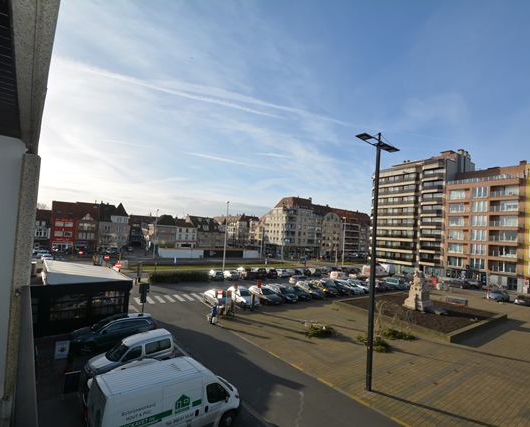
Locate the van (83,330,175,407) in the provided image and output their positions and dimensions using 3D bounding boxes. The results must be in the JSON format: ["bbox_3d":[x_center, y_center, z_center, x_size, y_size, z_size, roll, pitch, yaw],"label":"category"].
[{"bbox_3d":[-7.051,7.498,14.091,4.120,1.800,1.740,6,-4,-43],"label":"van"}]

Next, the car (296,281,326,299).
[{"bbox_3d":[5.917,9.897,34.628,1.780,1.520,4.350,6,-4,-33],"label":"car"}]

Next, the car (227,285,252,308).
[{"bbox_3d":[-2.255,9.056,28.722,1.770,1.470,4.200,5,-4,-33],"label":"car"}]

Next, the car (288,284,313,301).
[{"bbox_3d":[3.974,9.720,33.129,1.780,1.450,4.350,6,-5,-34],"label":"car"}]

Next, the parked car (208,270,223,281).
[{"bbox_3d":[-8.344,10.093,43.917,1.700,1.500,3.950,6,-4,-35],"label":"parked car"}]

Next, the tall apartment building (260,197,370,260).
[{"bbox_3d":[24.810,7.695,123.968,53.350,23.000,17.000,6,-4,-35],"label":"tall apartment building"}]

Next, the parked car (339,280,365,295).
[{"bbox_3d":[11.912,10.493,38.089,1.780,1.480,4.300,6,-5,-34],"label":"parked car"}]

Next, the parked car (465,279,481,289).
[{"bbox_3d":[41.331,13.983,52.783,4.100,1.500,1.760,6,-4,-35],"label":"parked car"}]

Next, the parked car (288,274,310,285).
[{"bbox_3d":[6.280,11.058,44.552,4.400,1.550,1.780,6,-4,-35],"label":"parked car"}]

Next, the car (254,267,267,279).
[{"bbox_3d":[-1.623,10.838,48.867,1.800,1.650,4.300,6,-4,-35],"label":"car"}]

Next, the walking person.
[{"bbox_3d":[-4.192,8.393,22.419,0.550,1.760,0.420,6,-4,-30],"label":"walking person"}]

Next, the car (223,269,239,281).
[{"bbox_3d":[-5.435,9.852,43.364,1.770,1.470,4.250,5,-4,-32],"label":"car"}]

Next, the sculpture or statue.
[{"bbox_3d":[17.398,8.476,30.245,2.200,4.500,2.300,6,-4,-32],"label":"sculpture or statue"}]

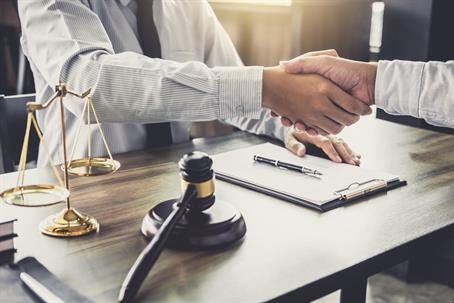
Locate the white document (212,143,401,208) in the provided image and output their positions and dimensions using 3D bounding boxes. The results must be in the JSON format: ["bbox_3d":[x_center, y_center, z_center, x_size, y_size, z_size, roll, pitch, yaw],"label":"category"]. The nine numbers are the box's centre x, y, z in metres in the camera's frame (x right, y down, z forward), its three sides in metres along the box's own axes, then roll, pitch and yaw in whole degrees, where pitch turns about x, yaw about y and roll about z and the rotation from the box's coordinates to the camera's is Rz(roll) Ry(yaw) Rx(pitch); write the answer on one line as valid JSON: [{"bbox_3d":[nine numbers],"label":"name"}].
[{"bbox_3d":[0.110,0.032,1.125,0.222,0.021,0.315,-13,20,-42],"label":"white document"}]

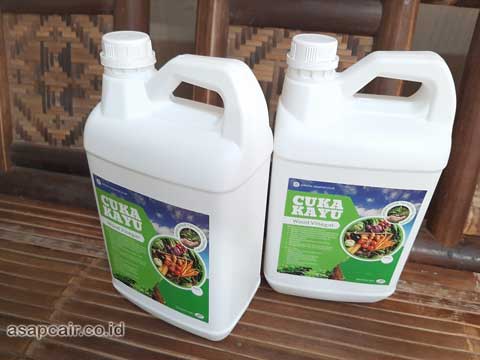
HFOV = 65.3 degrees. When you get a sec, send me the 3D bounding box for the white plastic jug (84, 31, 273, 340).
[{"bbox_3d":[-0.063,0.010,0.416,0.184,0.306,0.126,18,37,22],"label":"white plastic jug"}]

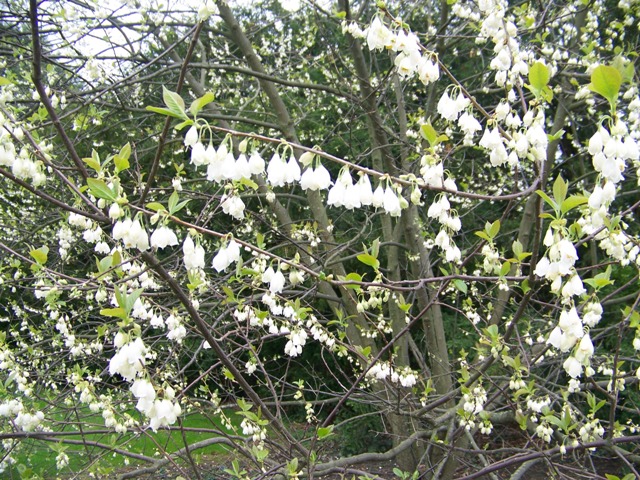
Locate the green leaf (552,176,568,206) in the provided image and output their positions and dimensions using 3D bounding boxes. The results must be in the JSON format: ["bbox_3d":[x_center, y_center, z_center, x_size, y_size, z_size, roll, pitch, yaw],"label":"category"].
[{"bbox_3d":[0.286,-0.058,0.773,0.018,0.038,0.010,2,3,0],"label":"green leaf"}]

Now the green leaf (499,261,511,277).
[{"bbox_3d":[0.372,0.057,1.300,0.018,0.032,0.014,24,0,0],"label":"green leaf"}]

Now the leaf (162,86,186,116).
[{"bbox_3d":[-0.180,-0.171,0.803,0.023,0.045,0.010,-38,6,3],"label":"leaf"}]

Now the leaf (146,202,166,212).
[{"bbox_3d":[-0.215,-0.043,0.853,0.027,0.010,0.017,4,37,0],"label":"leaf"}]

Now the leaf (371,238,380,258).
[{"bbox_3d":[0.086,0.013,1.003,0.015,0.032,0.009,12,0,17],"label":"leaf"}]

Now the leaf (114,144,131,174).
[{"bbox_3d":[-0.298,-0.125,0.980,0.024,0.045,0.017,0,0,0],"label":"leaf"}]

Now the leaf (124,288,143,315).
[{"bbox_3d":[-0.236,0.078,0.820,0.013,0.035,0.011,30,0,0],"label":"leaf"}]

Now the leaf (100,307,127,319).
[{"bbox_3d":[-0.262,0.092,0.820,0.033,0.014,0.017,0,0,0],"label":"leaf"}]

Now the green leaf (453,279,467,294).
[{"bbox_3d":[0.226,0.076,1.053,0.016,0.029,0.009,-37,0,1],"label":"green leaf"}]

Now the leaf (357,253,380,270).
[{"bbox_3d":[0.075,0.033,1.003,0.037,0.014,0.022,15,31,-9],"label":"leaf"}]

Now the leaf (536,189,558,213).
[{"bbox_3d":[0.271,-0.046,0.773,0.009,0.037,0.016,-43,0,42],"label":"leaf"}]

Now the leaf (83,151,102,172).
[{"bbox_3d":[-0.344,-0.119,0.980,0.030,0.033,0.021,0,0,0],"label":"leaf"}]

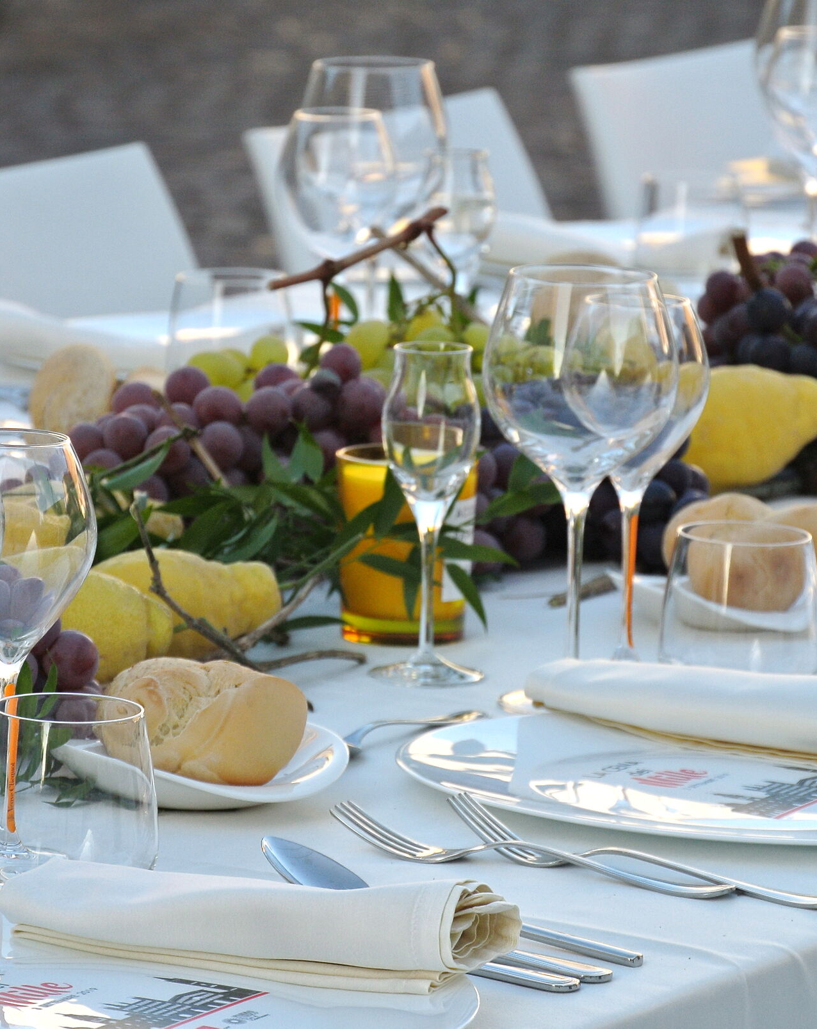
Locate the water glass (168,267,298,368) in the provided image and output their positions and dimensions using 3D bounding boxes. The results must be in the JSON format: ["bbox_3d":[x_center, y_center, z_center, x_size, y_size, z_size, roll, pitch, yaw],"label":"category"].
[{"bbox_3d":[-0.111,-0.105,4.922,0.085,0.085,0.085,2,10,0],"label":"water glass"}]

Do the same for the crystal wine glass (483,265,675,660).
[{"bbox_3d":[0.085,-0.013,4.052,0.100,0.222,0.100,2,10,0],"label":"crystal wine glass"}]

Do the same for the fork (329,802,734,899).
[{"bbox_3d":[0.059,0.153,3.665,0.201,0.023,0.026,7,11,26],"label":"fork"}]

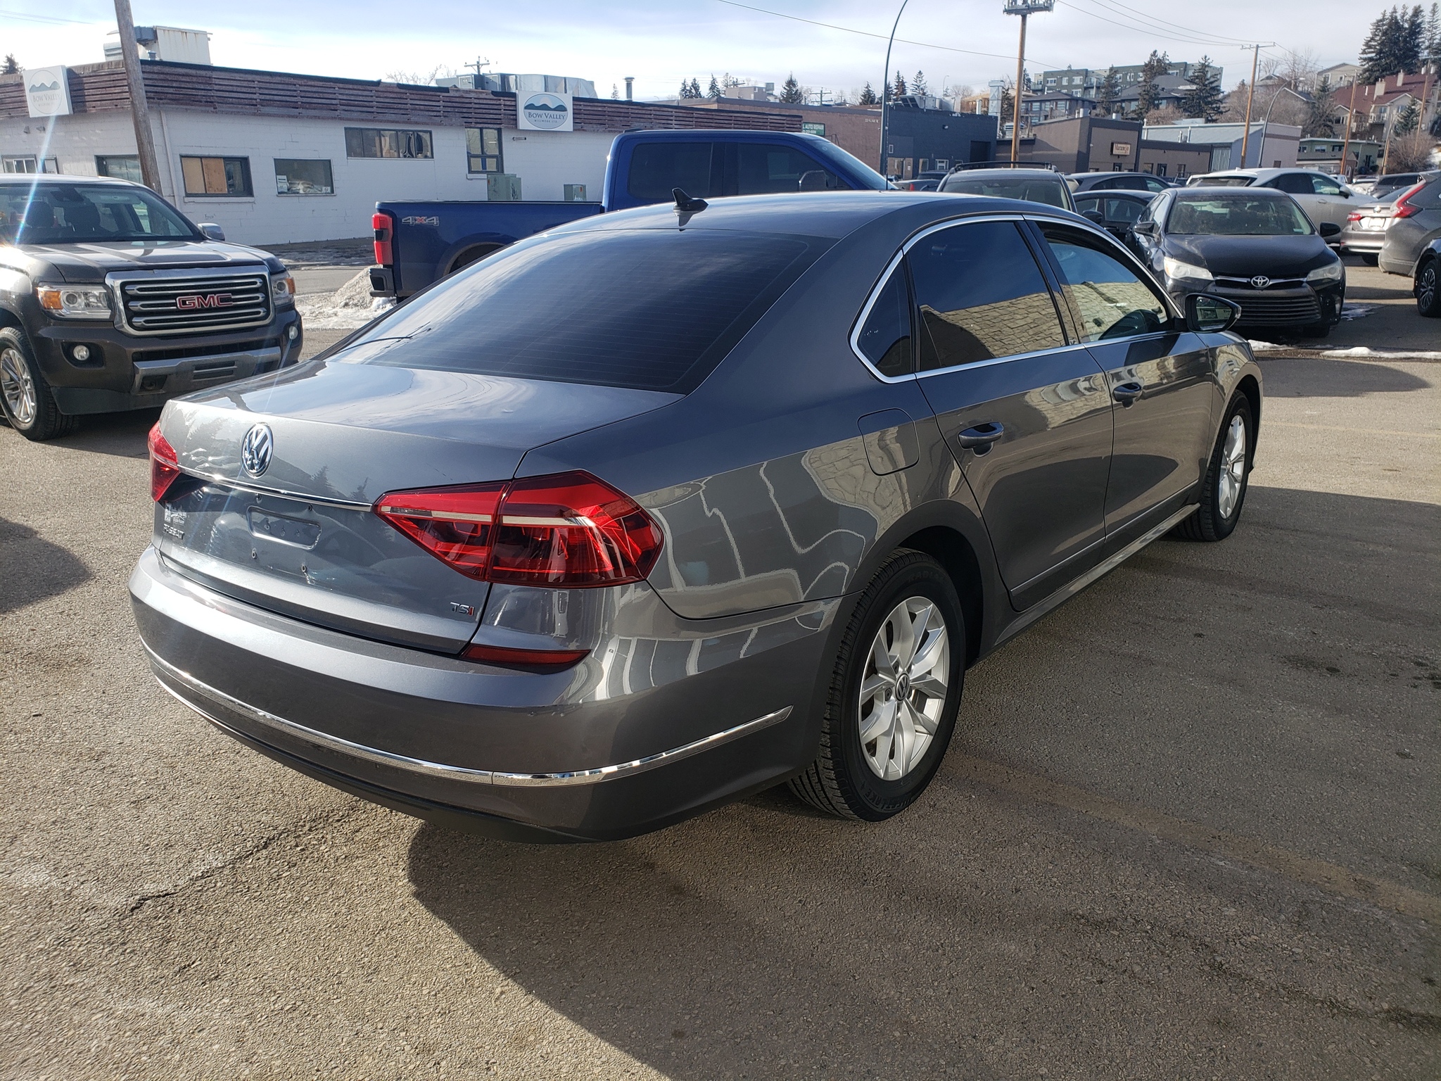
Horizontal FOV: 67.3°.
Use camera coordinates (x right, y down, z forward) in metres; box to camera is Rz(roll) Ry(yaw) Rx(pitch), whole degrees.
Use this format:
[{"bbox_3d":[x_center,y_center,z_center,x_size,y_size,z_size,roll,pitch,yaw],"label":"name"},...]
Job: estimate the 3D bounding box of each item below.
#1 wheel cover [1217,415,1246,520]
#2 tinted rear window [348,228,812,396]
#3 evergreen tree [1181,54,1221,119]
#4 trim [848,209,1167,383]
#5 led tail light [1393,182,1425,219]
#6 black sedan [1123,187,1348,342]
[{"bbox_3d":[2.184,-0.322,4.716,0.100,0.450,0.450,10,20,35],"label":"wheel cover"},{"bbox_3d":[-0.342,-0.631,2.786,1.270,0.120,0.800,10,44,38],"label":"tinted rear window"},{"bbox_3d":[57.671,-53.615,130.000,5.300,10.500,5.300,6,18,24],"label":"evergreen tree"},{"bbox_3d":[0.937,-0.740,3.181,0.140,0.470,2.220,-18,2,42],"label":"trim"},{"bbox_3d":[9.668,-4.767,15.200,0.400,0.520,0.320,5,18,22],"label":"led tail light"},{"bbox_3d":[5.800,-3.310,12.530,1.860,1.470,4.850,4,18,15],"label":"black sedan"}]

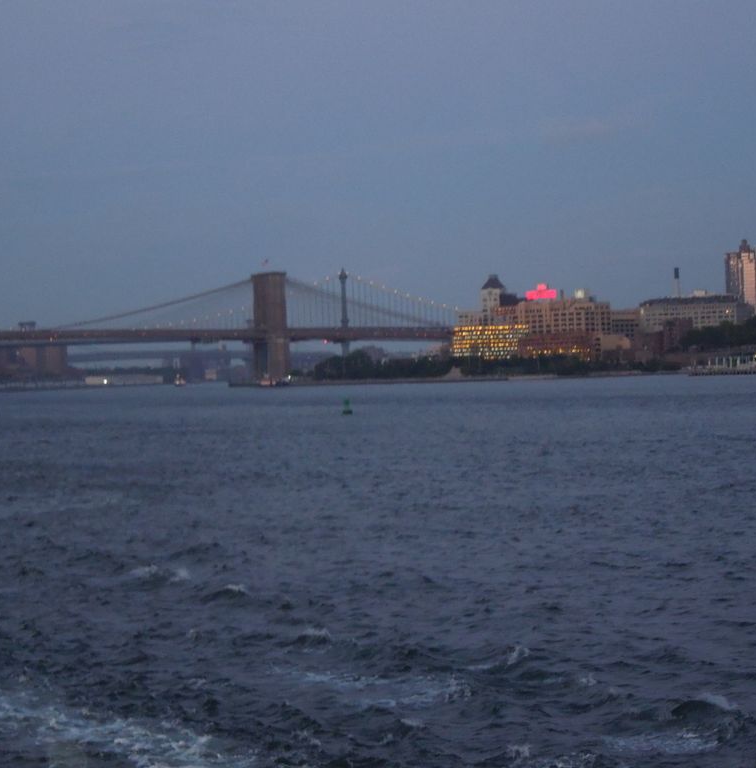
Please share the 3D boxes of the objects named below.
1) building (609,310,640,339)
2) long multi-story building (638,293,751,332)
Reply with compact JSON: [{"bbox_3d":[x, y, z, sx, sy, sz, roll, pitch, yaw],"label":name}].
[{"bbox_3d":[177.520,-41.960,1655.000,18.500,25.000,18.000,-2,0,22],"label":"building"},{"bbox_3d":[229.110,-48.350,1665.000,72.000,33.000,36.000,-2,0,25],"label":"long multi-story building"}]

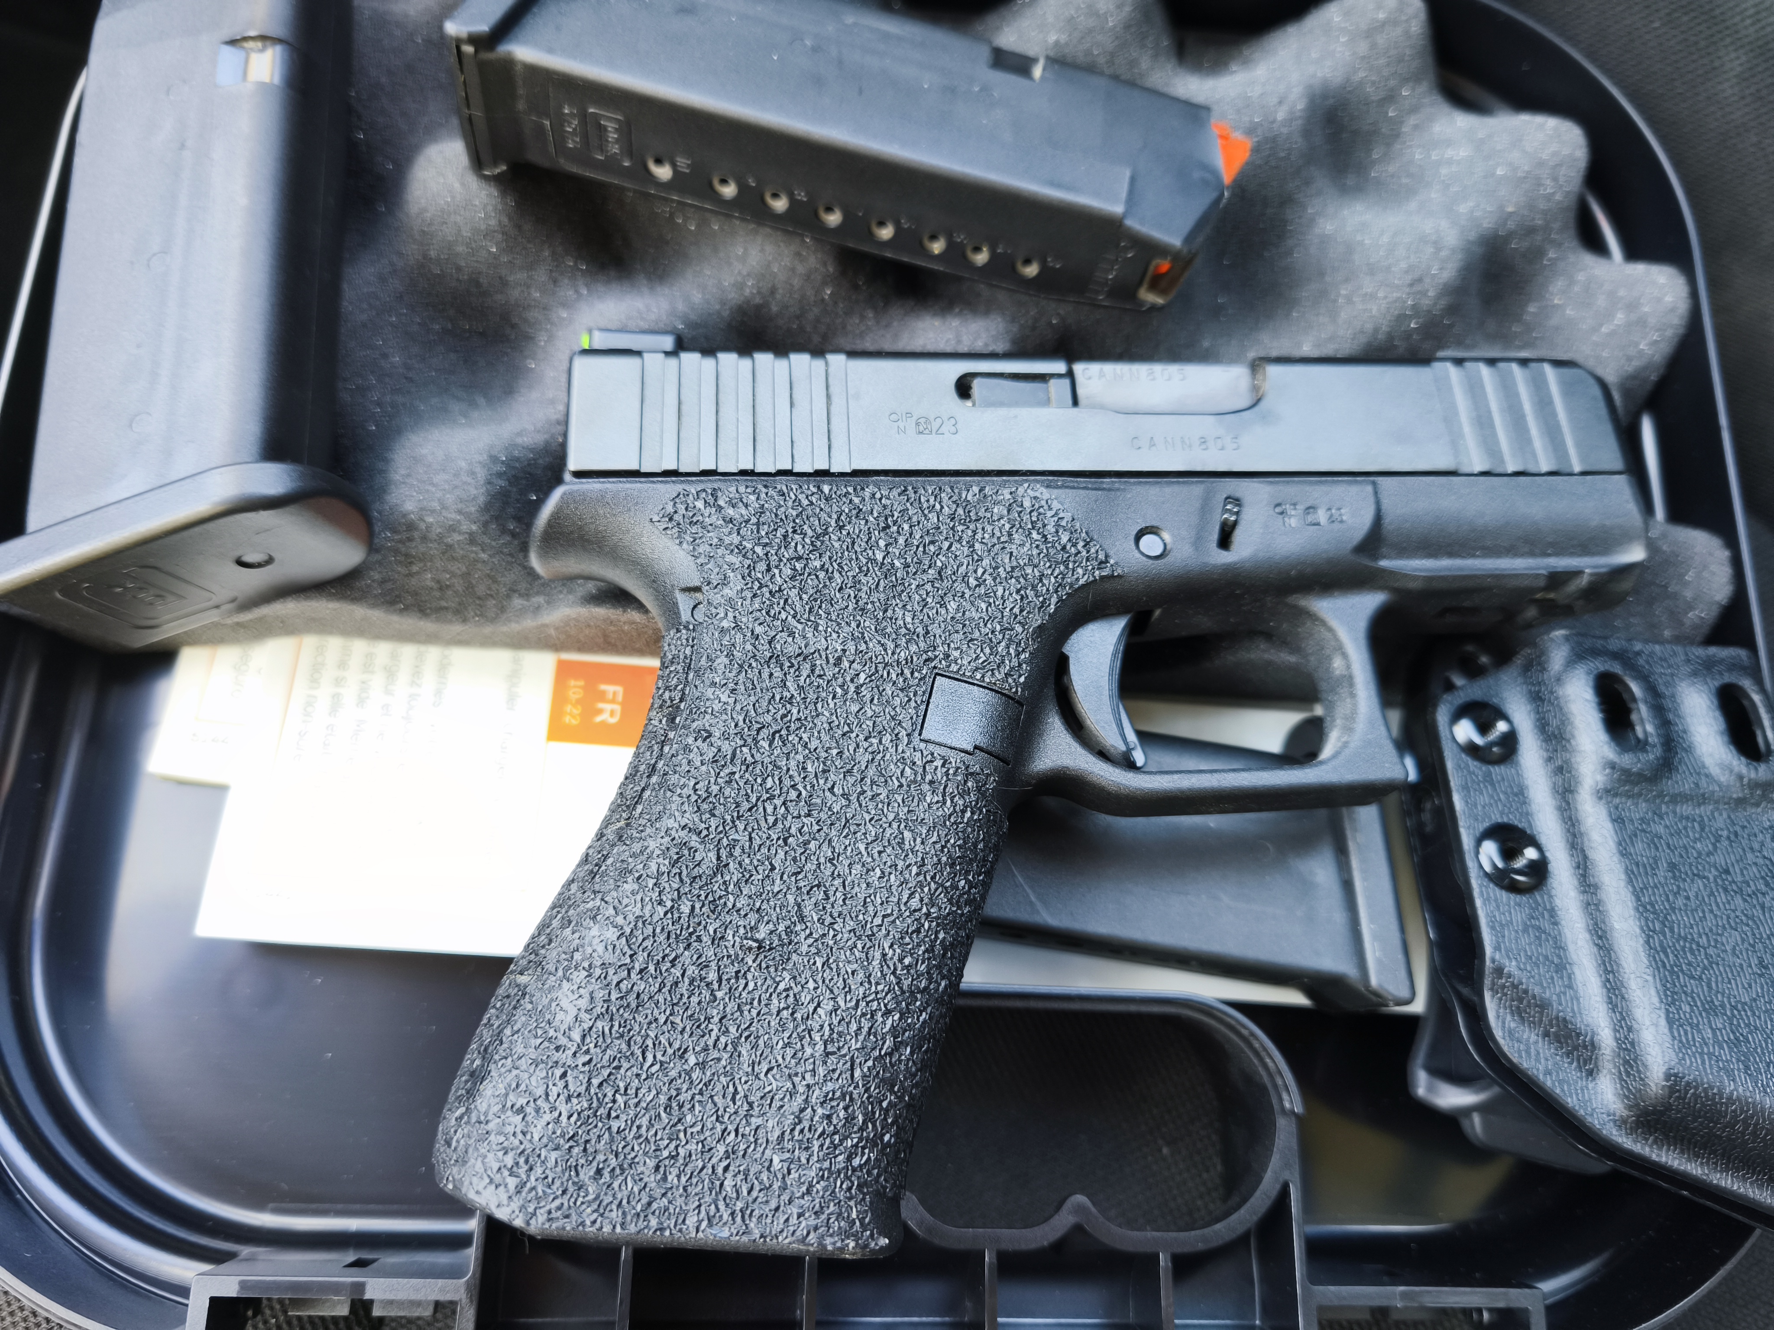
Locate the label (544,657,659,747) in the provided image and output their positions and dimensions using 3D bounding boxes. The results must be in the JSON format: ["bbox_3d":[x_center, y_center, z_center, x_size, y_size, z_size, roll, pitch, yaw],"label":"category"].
[{"bbox_3d":[-0.049,0.007,0.208,0.021,0.001,0.016,5,69,-3],"label":"label"}]

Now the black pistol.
[{"bbox_3d":[0.029,0.010,0.166,0.166,0.028,0.124,-1,69,-5],"label":"black pistol"}]

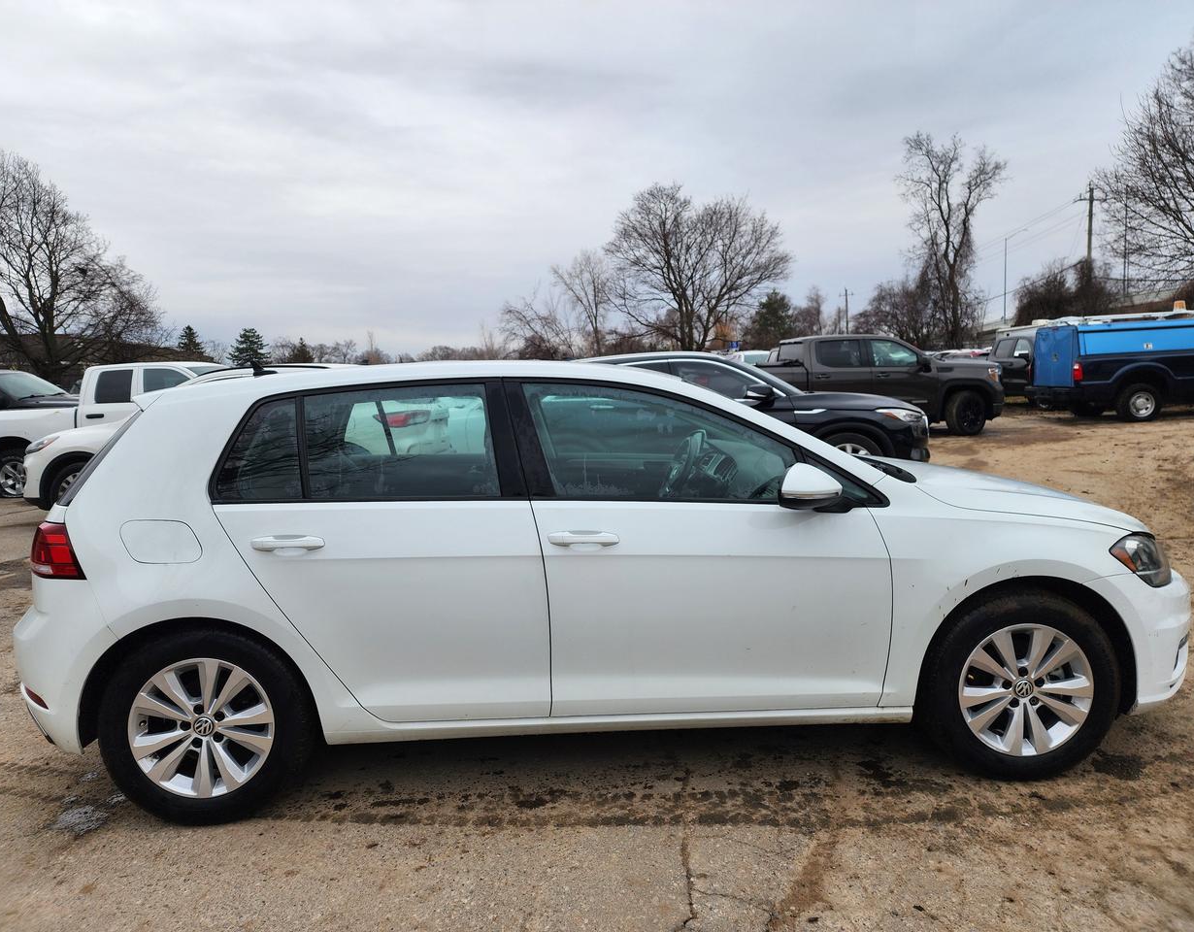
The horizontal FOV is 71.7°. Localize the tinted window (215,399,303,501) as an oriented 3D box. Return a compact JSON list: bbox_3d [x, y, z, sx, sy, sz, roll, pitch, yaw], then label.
[{"bbox_3d":[-1.110,-0.053,2.710,0.280,0.345,0.030,-2,-13,-3],"label":"tinted window"}]

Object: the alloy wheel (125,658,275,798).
[{"bbox_3d":[-1.237,0.813,2.667,0.445,0.445,0.190,-2,5,-3],"label":"alloy wheel"}]

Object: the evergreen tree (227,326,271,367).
[{"bbox_3d":[-33.596,-9.346,80.388,3.951,8.343,3.951,-4,6,-22],"label":"evergreen tree"}]

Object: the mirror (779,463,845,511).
[{"bbox_3d":[0.677,0.066,2.600,0.180,0.145,0.215,-2,6,-3],"label":"mirror"}]

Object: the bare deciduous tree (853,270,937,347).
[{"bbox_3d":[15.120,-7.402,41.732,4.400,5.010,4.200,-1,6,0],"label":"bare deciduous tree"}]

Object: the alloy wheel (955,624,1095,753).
[{"bbox_3d":[1.396,0.723,2.779,0.445,0.445,0.190,-2,5,-3],"label":"alloy wheel"}]

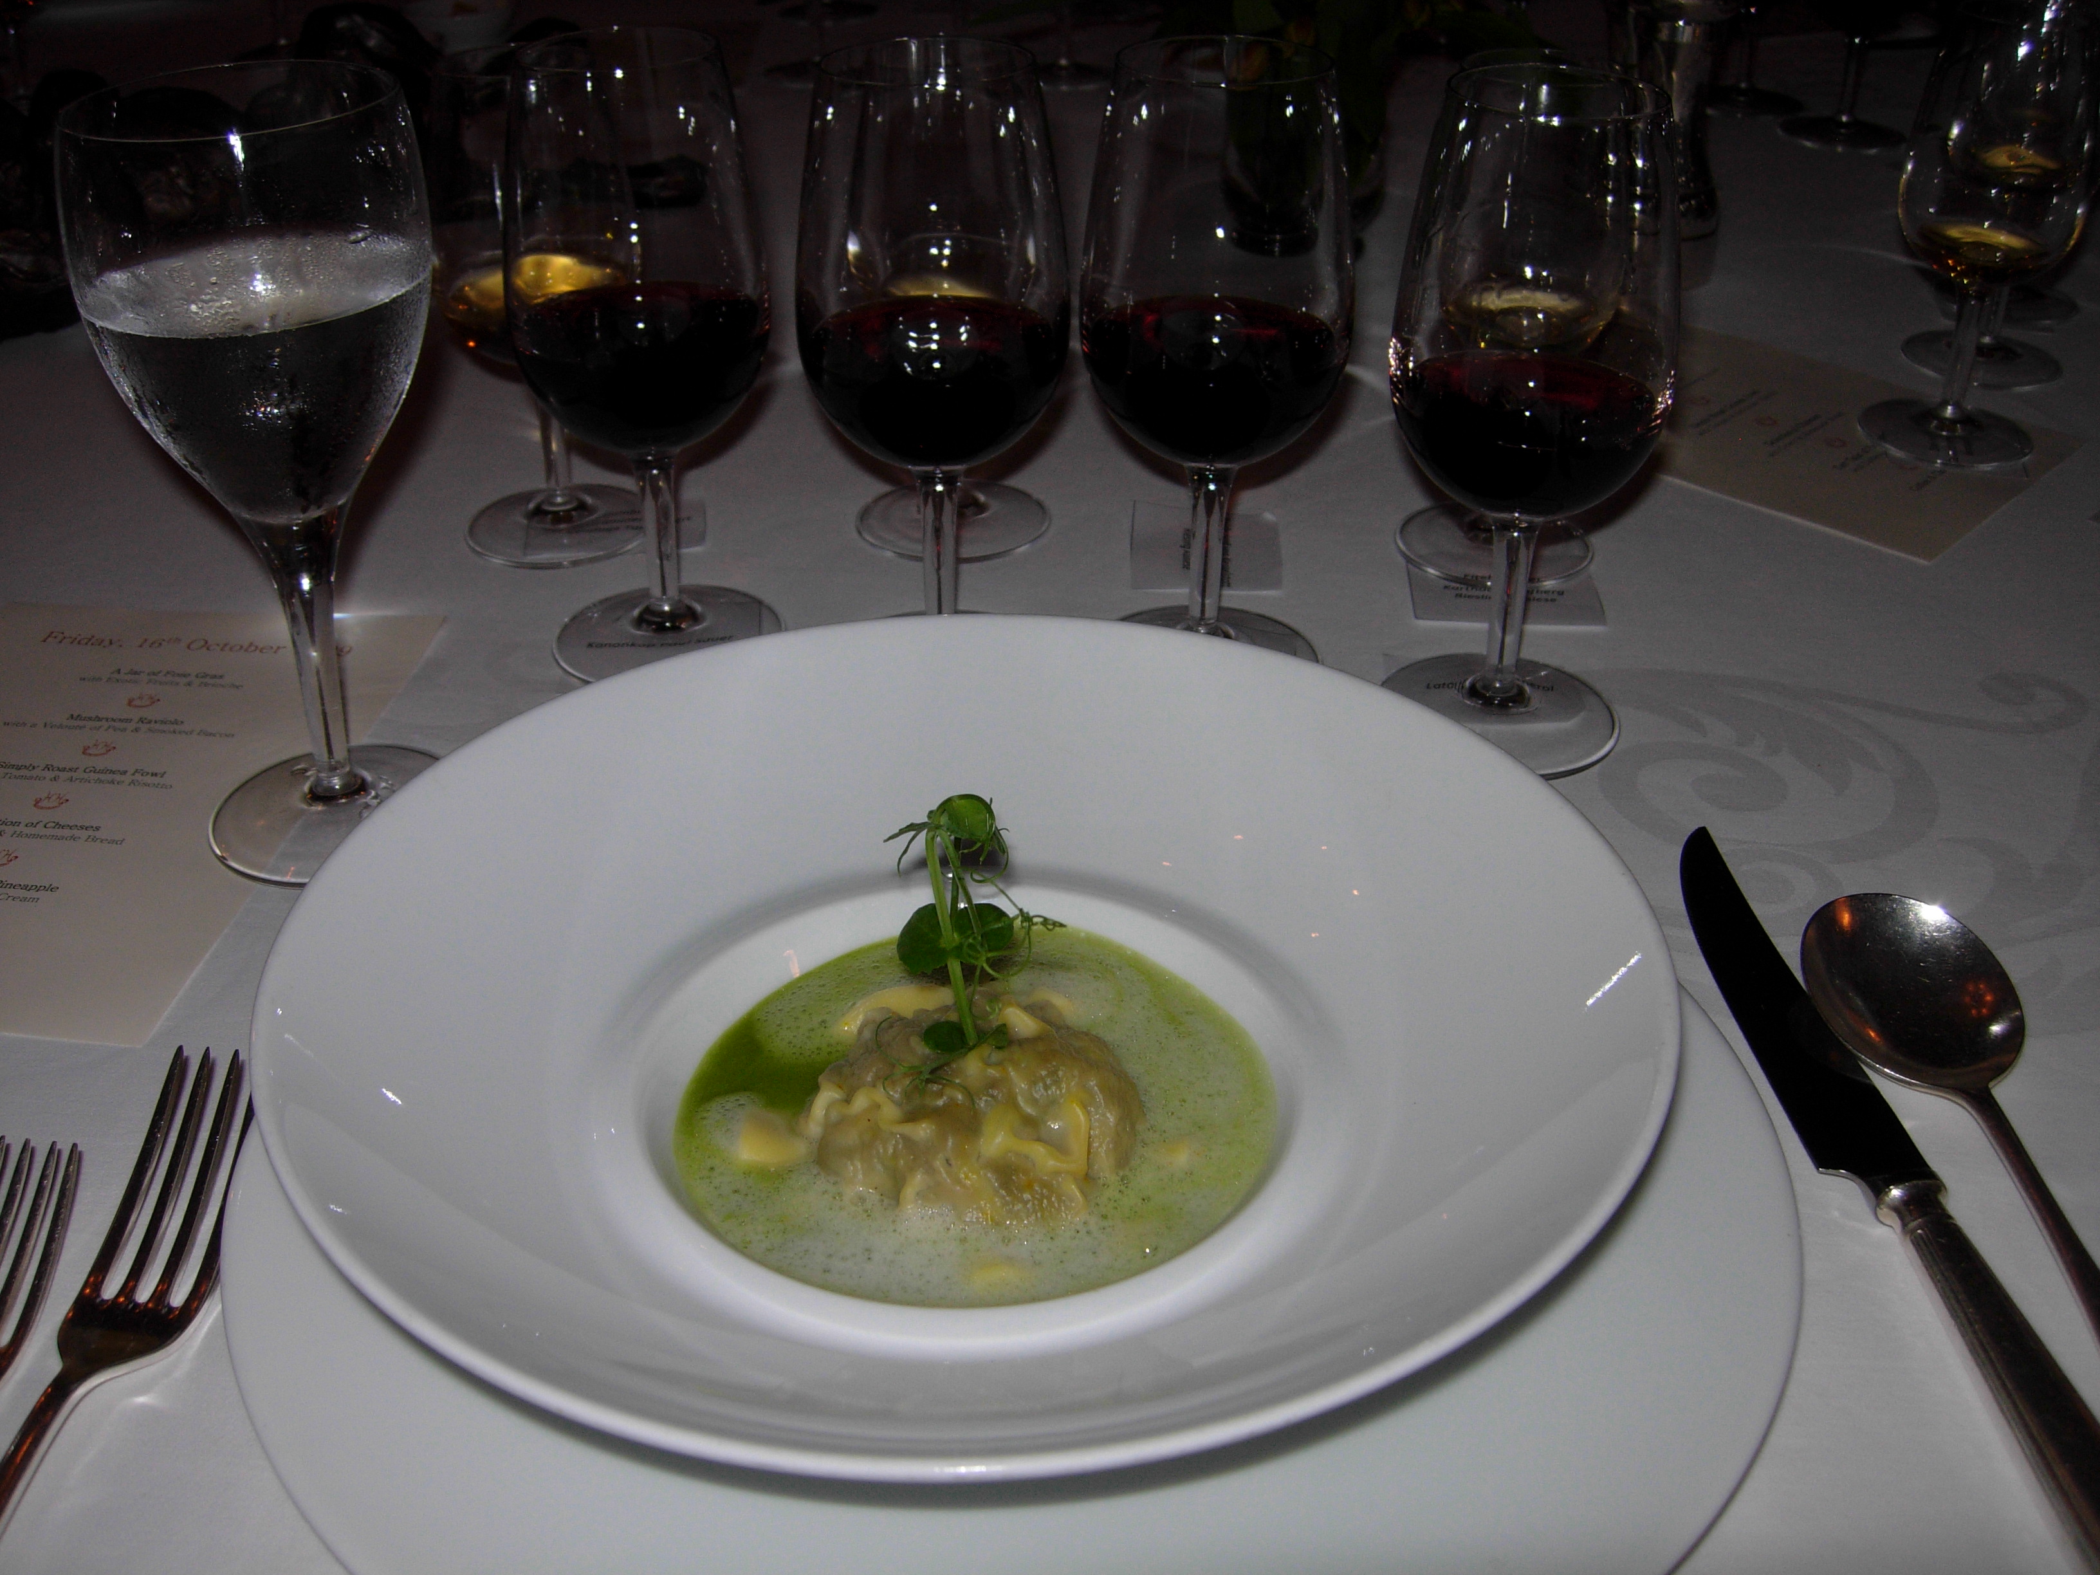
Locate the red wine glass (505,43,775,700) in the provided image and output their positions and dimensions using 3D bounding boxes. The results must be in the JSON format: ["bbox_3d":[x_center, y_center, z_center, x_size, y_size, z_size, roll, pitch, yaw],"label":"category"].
[{"bbox_3d":[-0.103,-0.107,0.557,0.067,0.158,0.067,0,31,0],"label":"red wine glass"}]

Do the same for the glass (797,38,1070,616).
[{"bbox_3d":[-0.028,-0.100,0.545,0.067,0.158,0.067,0,31,0],"label":"glass"}]

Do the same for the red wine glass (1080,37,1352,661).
[{"bbox_3d":[0.041,-0.101,0.548,0.067,0.158,0.067,0,31,0],"label":"red wine glass"}]

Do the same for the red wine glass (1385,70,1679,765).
[{"bbox_3d":[0.112,-0.084,0.519,0.067,0.158,0.067,0,31,0],"label":"red wine glass"}]

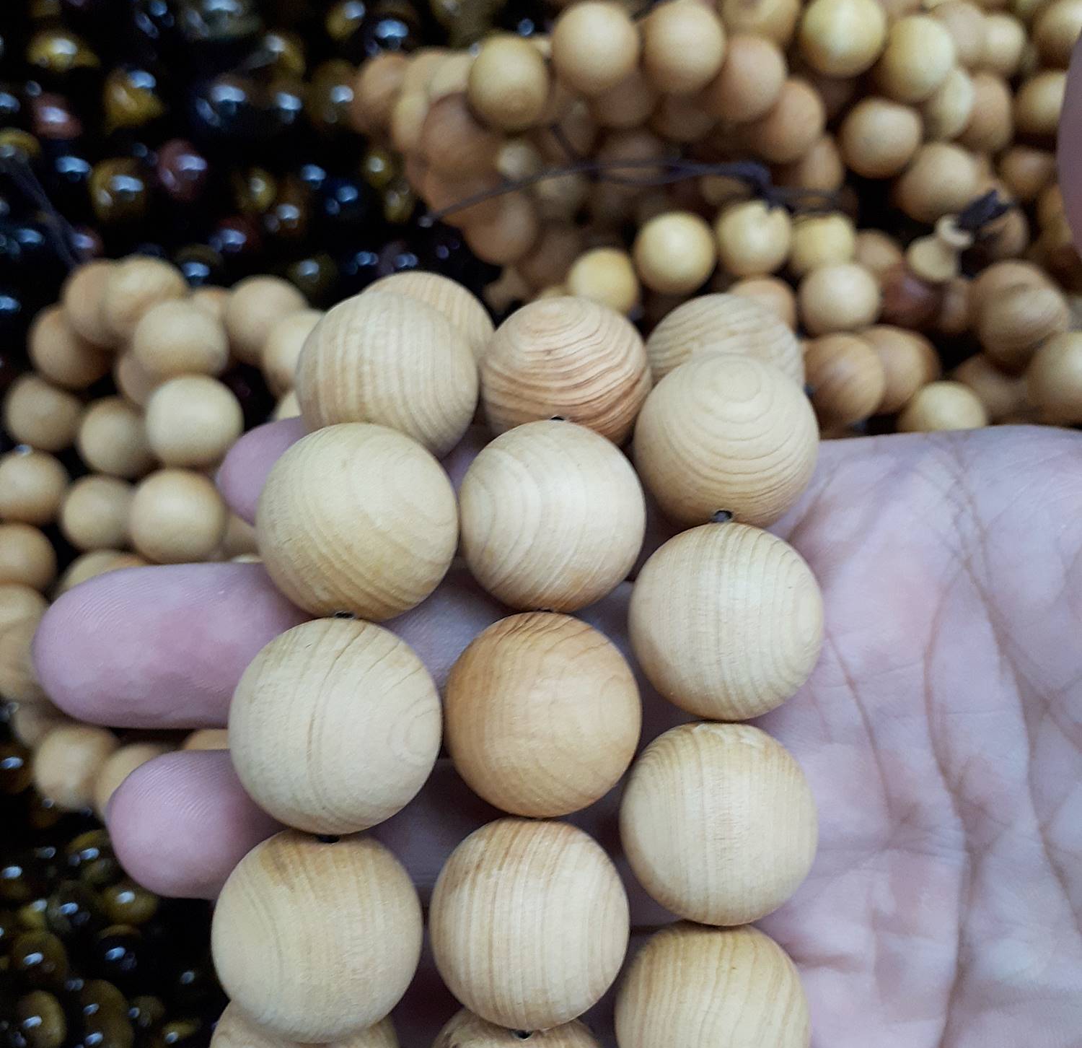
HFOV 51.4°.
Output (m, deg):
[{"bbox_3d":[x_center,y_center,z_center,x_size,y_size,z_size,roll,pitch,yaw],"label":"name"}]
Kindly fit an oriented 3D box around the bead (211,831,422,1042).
[{"bbox_3d":[-0.022,0.041,0.112,0.020,0.020,0.020,0,57,0],"label":"bead"}]

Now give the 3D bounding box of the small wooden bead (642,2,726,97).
[{"bbox_3d":[0.027,-0.090,0.213,0.016,0.016,0.016,0,63,0],"label":"small wooden bead"}]

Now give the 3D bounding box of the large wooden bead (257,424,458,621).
[{"bbox_3d":[-0.018,0.000,0.114,0.020,0.020,0.020,0,63,0],"label":"large wooden bead"}]

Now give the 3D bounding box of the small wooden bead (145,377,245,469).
[{"bbox_3d":[-0.059,-0.017,0.193,0.016,0.016,0.016,0,58,0],"label":"small wooden bead"}]

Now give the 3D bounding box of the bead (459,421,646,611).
[{"bbox_3d":[0.001,-0.001,0.120,0.020,0.020,0.020,0,63,0],"label":"bead"}]

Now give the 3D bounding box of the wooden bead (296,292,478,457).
[{"bbox_3d":[-0.017,-0.015,0.124,0.020,0.020,0.020,0,58,0],"label":"wooden bead"}]

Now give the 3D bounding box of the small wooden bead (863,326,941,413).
[{"bbox_3d":[0.075,-0.032,0.236,0.017,0.017,0.017,0,57,0],"label":"small wooden bead"}]

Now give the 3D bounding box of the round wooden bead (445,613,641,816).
[{"bbox_3d":[0.000,0.019,0.114,0.020,0.020,0.020,0,63,0],"label":"round wooden bead"}]

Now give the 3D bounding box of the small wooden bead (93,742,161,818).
[{"bbox_3d":[-0.089,0.057,0.246,0.017,0.017,0.017,0,57,0],"label":"small wooden bead"}]

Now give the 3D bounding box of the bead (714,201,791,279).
[{"bbox_3d":[0.047,-0.063,0.249,0.017,0.017,0.017,0,57,0],"label":"bead"}]

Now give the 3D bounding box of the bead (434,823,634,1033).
[{"bbox_3d":[-0.001,0.040,0.112,0.020,0.020,0.020,0,58,0],"label":"bead"}]

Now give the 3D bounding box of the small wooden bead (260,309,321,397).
[{"bbox_3d":[-0.043,-0.031,0.207,0.016,0.016,0.016,0,58,0],"label":"small wooden bead"}]

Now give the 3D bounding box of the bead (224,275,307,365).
[{"bbox_3d":[-0.056,-0.042,0.232,0.017,0.017,0.017,0,57,0],"label":"bead"}]

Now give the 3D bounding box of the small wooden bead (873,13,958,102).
[{"bbox_3d":[0.074,-0.092,0.222,0.016,0.016,0.016,0,58,0],"label":"small wooden bead"}]

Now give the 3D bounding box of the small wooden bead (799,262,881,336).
[{"bbox_3d":[0.063,-0.047,0.236,0.016,0.016,0.016,0,63,0],"label":"small wooden bead"}]

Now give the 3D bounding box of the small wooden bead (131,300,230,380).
[{"bbox_3d":[-0.067,-0.033,0.209,0.017,0.017,0.017,0,57,0],"label":"small wooden bead"}]

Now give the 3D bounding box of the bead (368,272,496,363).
[{"bbox_3d":[-0.016,-0.023,0.147,0.019,0.019,0.019,0,57,0],"label":"bead"}]

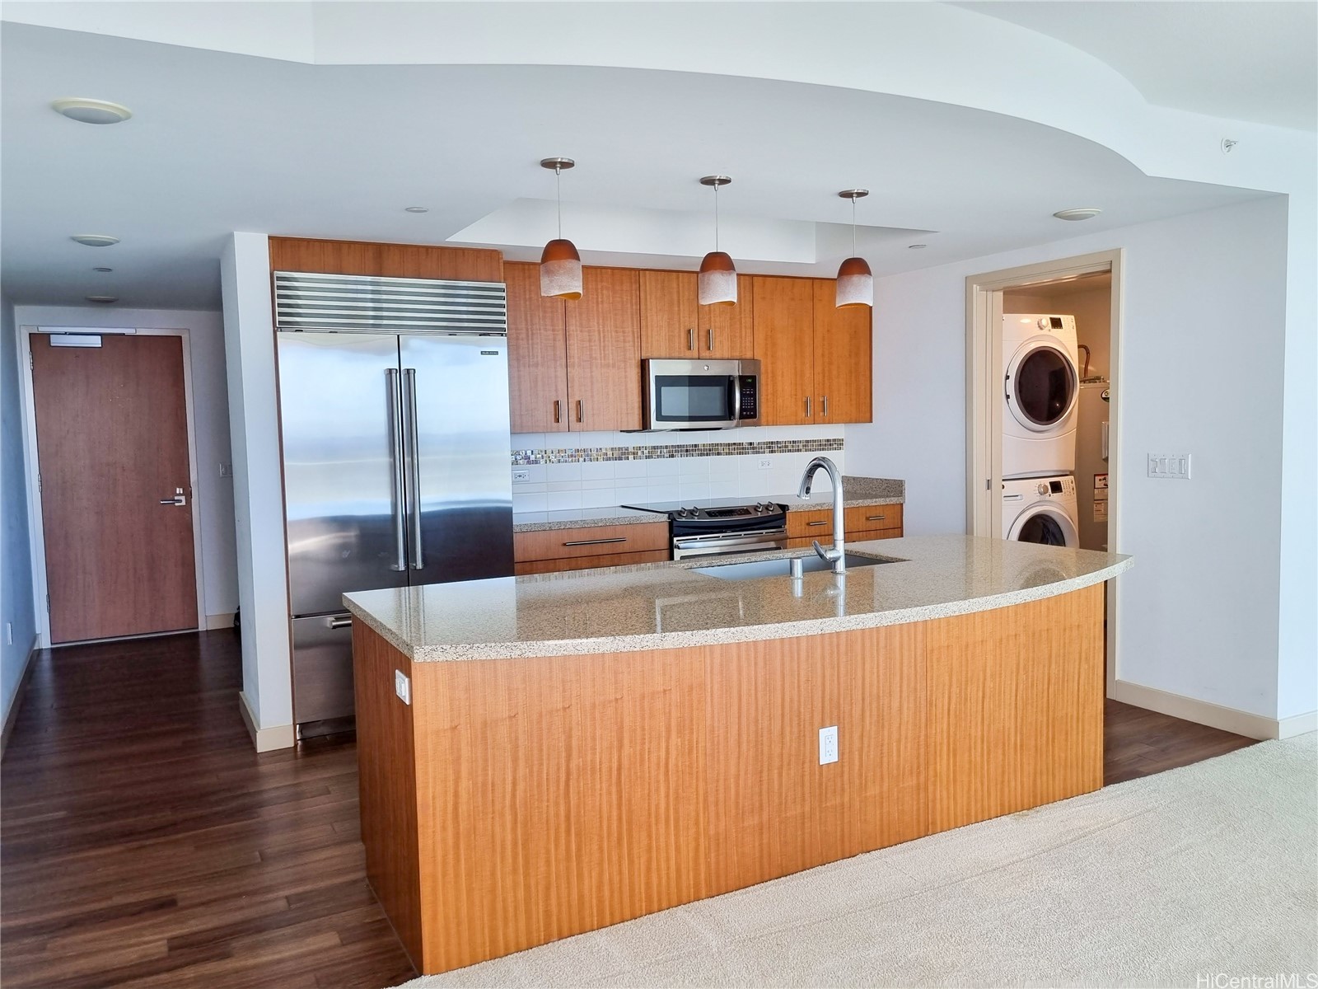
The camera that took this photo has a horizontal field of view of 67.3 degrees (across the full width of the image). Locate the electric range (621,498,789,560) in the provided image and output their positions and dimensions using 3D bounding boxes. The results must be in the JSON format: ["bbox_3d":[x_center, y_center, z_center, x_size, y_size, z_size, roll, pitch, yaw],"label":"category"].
[{"bbox_3d":[0.291,0.538,5.905,0.774,0.941,0.672,-3,4,-27],"label":"electric range"}]

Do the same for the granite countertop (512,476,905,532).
[{"bbox_3d":[0.258,0.041,5.895,2.611,0.153,0.623,-3,4,-27],"label":"granite countertop"}]

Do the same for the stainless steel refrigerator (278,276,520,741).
[{"bbox_3d":[-1.347,0.036,4.979,1.068,2.141,0.693,-3,4,-27],"label":"stainless steel refrigerator"}]

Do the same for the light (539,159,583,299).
[{"bbox_3d":[-0.335,-0.893,3.337,0.142,0.452,0.142,-1,4,0],"label":"light"}]

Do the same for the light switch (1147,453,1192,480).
[{"bbox_3d":[2.393,-0.131,4.654,0.013,0.117,0.215,-3,4,-27],"label":"light switch"}]

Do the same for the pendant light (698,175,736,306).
[{"bbox_3d":[0.214,-0.926,3.630,0.141,0.450,0.141,-1,4,0],"label":"pendant light"}]

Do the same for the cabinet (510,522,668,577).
[{"bbox_3d":[-0.483,0.604,5.557,0.913,0.891,0.594,-3,4,-27],"label":"cabinet"}]

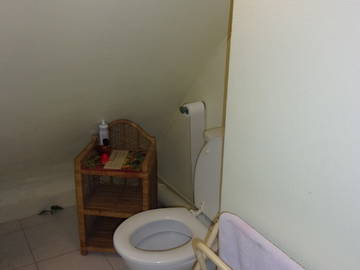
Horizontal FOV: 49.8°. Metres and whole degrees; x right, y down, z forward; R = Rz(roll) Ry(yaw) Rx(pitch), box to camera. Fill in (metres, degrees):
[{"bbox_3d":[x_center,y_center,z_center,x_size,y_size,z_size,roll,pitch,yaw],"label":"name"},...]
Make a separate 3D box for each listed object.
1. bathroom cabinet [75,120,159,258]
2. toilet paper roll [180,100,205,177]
[{"bbox_3d":[-0.341,0.297,2.199,0.383,0.697,0.315,2,19,4],"label":"bathroom cabinet"},{"bbox_3d":[0.069,0.027,2.020,0.092,0.389,0.085,-11,22,-30],"label":"toilet paper roll"}]

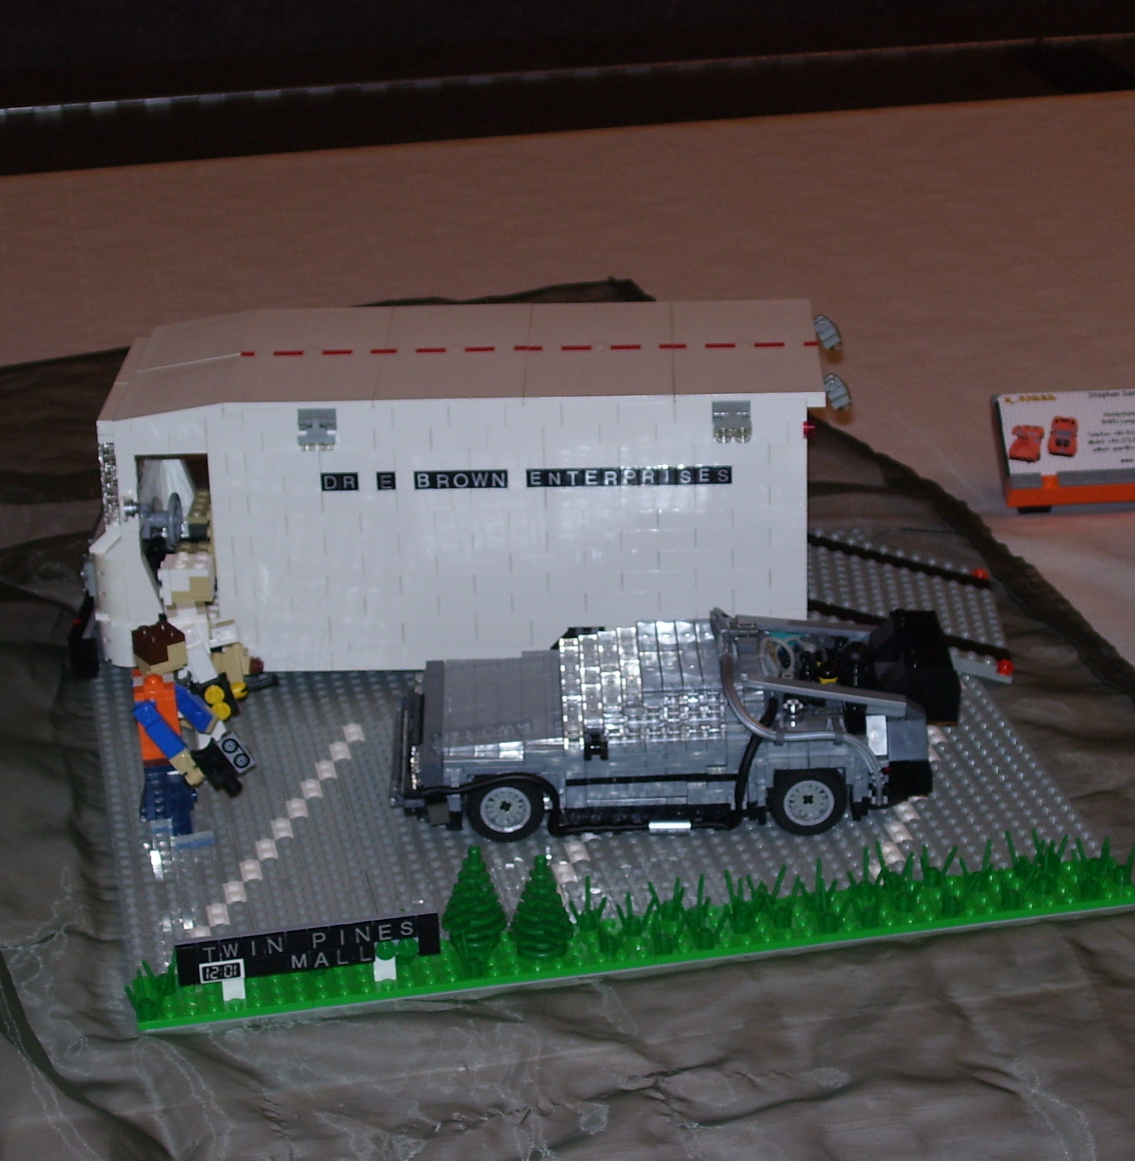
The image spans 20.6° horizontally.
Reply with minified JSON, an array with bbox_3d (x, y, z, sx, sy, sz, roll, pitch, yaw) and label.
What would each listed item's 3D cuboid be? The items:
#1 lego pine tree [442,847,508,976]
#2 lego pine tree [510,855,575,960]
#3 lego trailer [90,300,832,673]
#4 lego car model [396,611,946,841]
[{"bbox_3d":[-0.034,0.121,1.173,0.024,0.044,0.024,-6,24,-9],"label":"lego pine tree"},{"bbox_3d":[-0.009,0.121,1.171,0.024,0.042,0.024,-2,23,1],"label":"lego pine tree"},{"bbox_3d":[-0.047,-0.035,1.412,0.326,0.145,0.130,-1,23,3],"label":"lego trailer"},{"bbox_3d":[0.045,0.055,1.297,0.232,0.065,0.102,-1,23,3],"label":"lego car model"}]

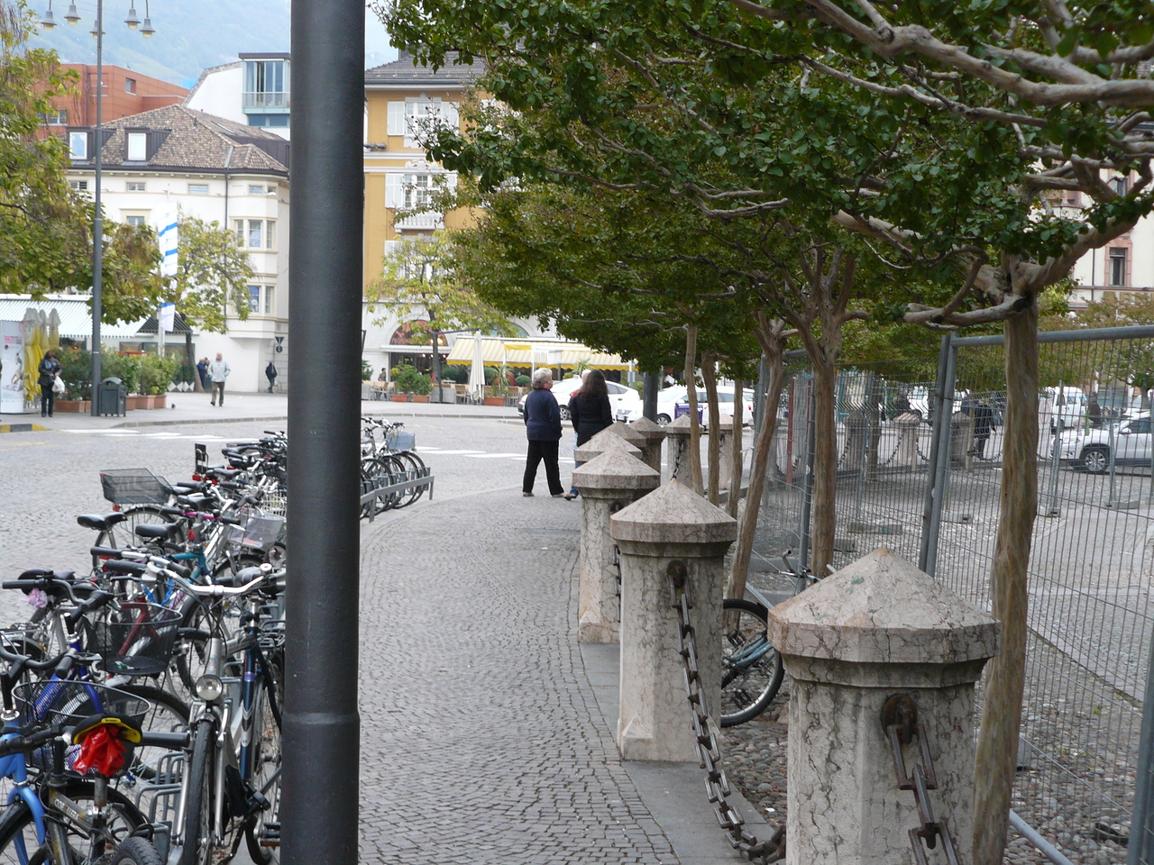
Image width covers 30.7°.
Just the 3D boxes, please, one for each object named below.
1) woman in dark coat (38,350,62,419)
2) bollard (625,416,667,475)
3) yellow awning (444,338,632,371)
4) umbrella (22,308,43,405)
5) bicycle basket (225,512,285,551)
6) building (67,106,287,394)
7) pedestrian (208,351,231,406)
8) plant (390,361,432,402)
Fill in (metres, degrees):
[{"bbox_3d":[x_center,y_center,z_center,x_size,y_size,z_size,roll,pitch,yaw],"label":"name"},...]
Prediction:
[{"bbox_3d":[-12.735,-1.171,50.800,0.550,1.640,0.400,1,2,-20],"label":"woman in dark coat"},{"bbox_3d":[0.810,0.391,25.616,0.540,1.167,0.540,2,2,8],"label":"bollard"},{"bbox_3d":[-1.662,-3.660,98.000,9.000,1.400,2.100,2,2,11],"label":"yellow awning"},{"bbox_3d":[-15.245,-2.095,58.800,0.560,2.750,0.560,1,2,0],"label":"umbrella"},{"bbox_3d":[-1.622,0.503,10.600,0.340,0.200,0.270,0,2,-45],"label":"bicycle basket"},{"bbox_3d":[-23.131,-10.362,121.500,14.000,16.200,13.000,1,3,2],"label":"building"},{"bbox_3d":[-11.418,-1.697,67.000,0.620,1.740,0.450,1,3,3],"label":"pedestrian"},{"bbox_3d":[-7.641,-2.290,97.000,1.800,1.820,1.000,1,2,0],"label":"plant"}]

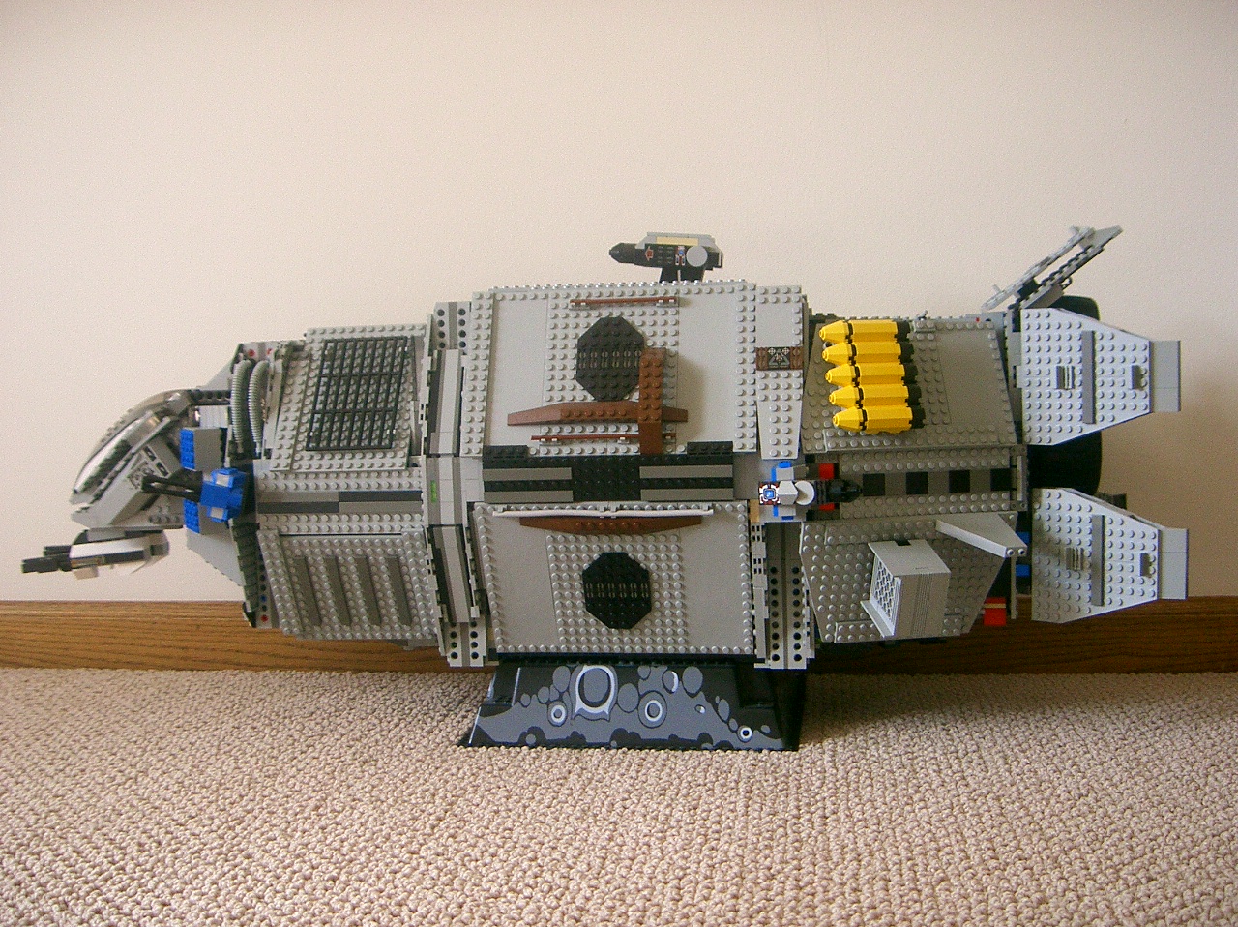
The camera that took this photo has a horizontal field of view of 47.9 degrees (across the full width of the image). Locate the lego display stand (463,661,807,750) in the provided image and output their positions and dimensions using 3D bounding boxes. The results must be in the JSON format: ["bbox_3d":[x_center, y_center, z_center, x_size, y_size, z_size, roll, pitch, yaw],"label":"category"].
[{"bbox_3d":[0.022,0.173,1.160,0.256,0.059,0.250,0,4,8],"label":"lego display stand"}]

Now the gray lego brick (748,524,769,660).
[{"bbox_3d":[0.101,0.091,0.996,0.011,0.113,0.011,-1,28,9],"label":"gray lego brick"}]

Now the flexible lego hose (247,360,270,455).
[{"bbox_3d":[-0.276,-0.043,1.069,0.009,0.075,0.022,0,-13,9],"label":"flexible lego hose"}]

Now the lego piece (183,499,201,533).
[{"bbox_3d":[-0.335,0.039,1.095,0.007,0.029,0.030,-4,5,-34],"label":"lego piece"}]

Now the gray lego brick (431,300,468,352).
[{"bbox_3d":[-0.124,-0.102,1.038,0.026,0.037,0.010,0,4,9],"label":"gray lego brick"}]

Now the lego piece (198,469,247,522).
[{"bbox_3d":[-0.290,0.024,1.022,0.025,0.036,0.024,9,5,8],"label":"lego piece"}]

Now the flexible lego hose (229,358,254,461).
[{"bbox_3d":[-0.290,-0.043,1.073,0.009,0.077,0.021,0,-13,9],"label":"flexible lego hose"}]

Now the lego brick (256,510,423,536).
[{"bbox_3d":[-0.209,0.046,1.048,0.129,0.017,0.006,0,4,9],"label":"lego brick"}]

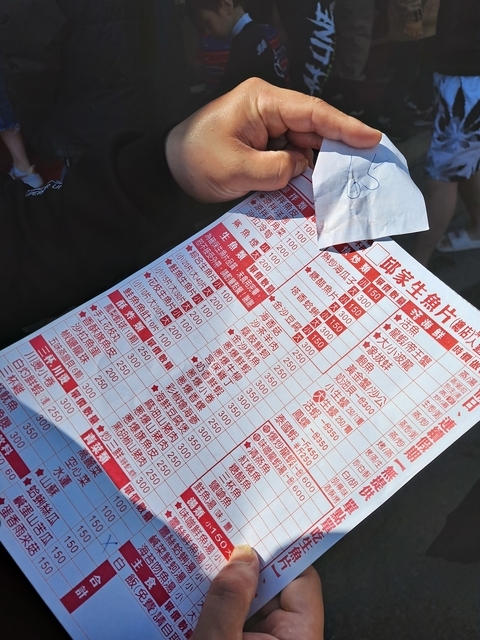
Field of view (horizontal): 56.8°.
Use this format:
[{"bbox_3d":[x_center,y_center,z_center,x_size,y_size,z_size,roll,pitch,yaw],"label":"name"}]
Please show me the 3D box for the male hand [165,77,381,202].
[{"bbox_3d":[0.026,-0.129,0.318,0.148,0.082,0.080,0,34,0],"label":"male hand"}]

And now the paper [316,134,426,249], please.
[{"bbox_3d":[0.090,-0.090,0.305,0.077,0.080,0.020,-6,-10,2],"label":"paper"}]

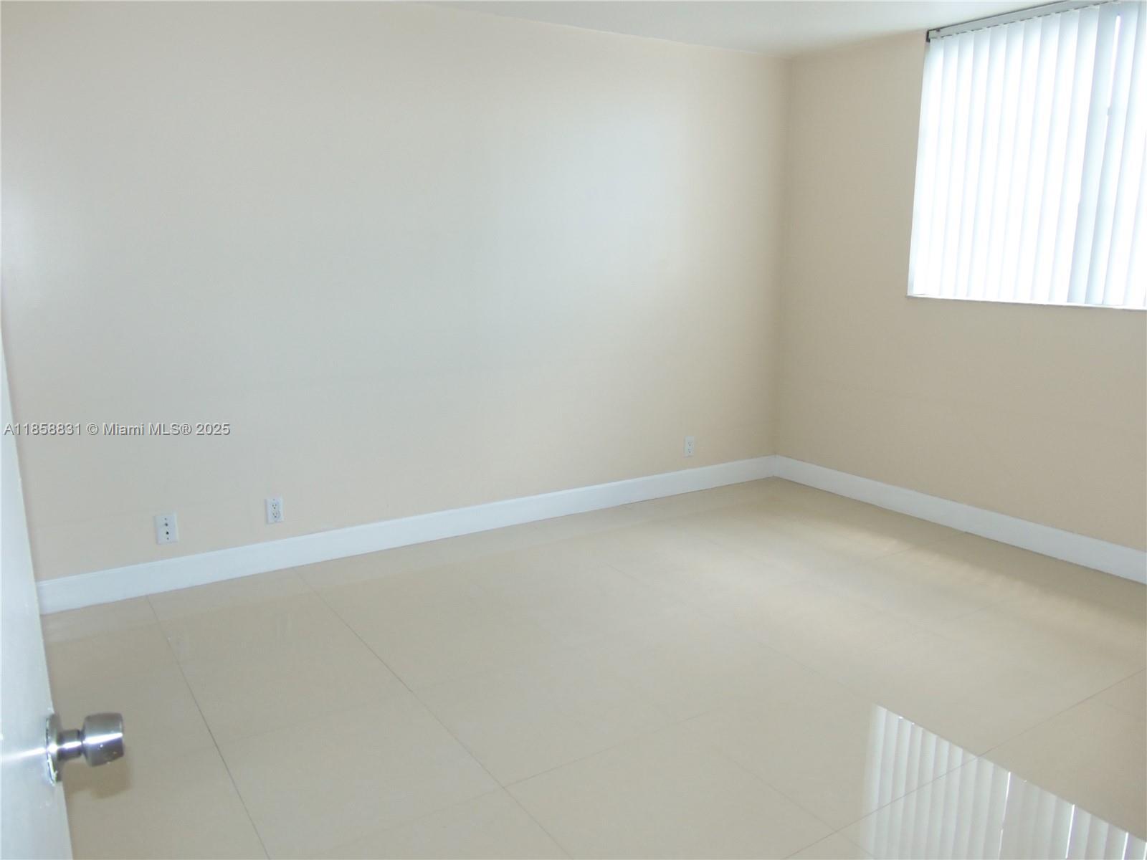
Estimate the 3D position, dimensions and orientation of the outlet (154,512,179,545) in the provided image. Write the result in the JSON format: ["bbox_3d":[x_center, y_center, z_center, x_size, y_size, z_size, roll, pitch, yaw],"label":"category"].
[{"bbox_3d":[-1.665,0.406,3.528,0.078,0.121,0.010,-7,14,-33],"label":"outlet"}]

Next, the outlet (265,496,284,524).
[{"bbox_3d":[-1.302,0.350,3.760,0.072,0.115,0.010,-7,14,-33],"label":"outlet"}]

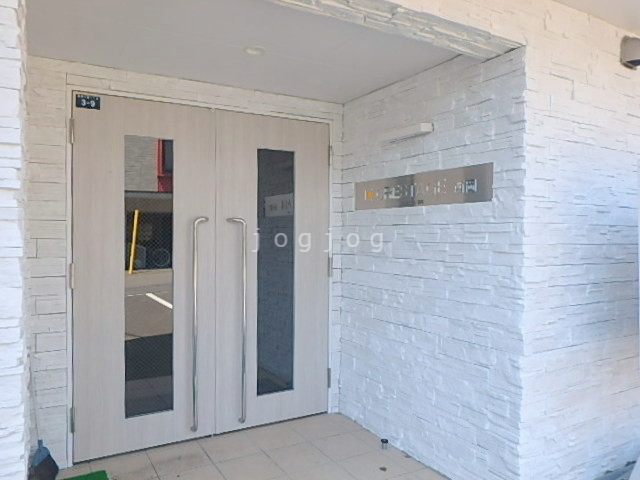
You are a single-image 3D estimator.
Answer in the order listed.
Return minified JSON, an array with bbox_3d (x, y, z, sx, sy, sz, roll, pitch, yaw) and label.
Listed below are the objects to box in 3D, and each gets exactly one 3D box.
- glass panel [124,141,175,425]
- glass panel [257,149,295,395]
[{"bbox_3d":[-0.996,0.215,2.809,0.271,1.612,0.030,0,1,-29],"label":"glass panel"},{"bbox_3d":[-0.295,0.213,3.210,0.268,1.618,0.030,0,1,-29],"label":"glass panel"}]

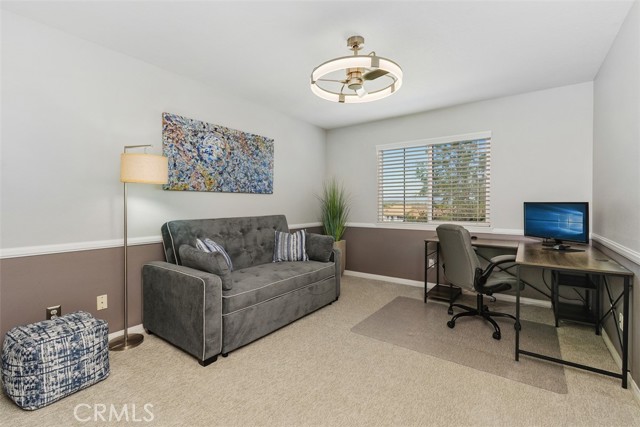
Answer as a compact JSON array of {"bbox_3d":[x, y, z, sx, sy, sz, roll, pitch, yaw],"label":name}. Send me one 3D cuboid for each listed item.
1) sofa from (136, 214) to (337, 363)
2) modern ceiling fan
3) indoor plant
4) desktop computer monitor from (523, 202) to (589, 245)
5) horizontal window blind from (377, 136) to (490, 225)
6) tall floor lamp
[{"bbox_3d":[-0.654,0.560,3.016,0.950,1.013,1.832,1,2,36],"label":"sofa"},{"bbox_3d":[0.290,-1.187,2.272,0.716,0.372,0.716,0,2,0],"label":"modern ceiling fan"},{"bbox_3d":[0.228,0.230,4.562,0.481,1.592,0.492,0,2,0],"label":"indoor plant"},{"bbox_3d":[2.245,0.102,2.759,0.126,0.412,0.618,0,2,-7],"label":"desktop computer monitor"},{"bbox_3d":[1.480,-0.426,3.934,1.506,1.168,0.069,1,2,36],"label":"horizontal window blind"},{"bbox_3d":[-1.485,0.268,2.305,0.504,1.637,0.344,0,2,15],"label":"tall floor lamp"}]

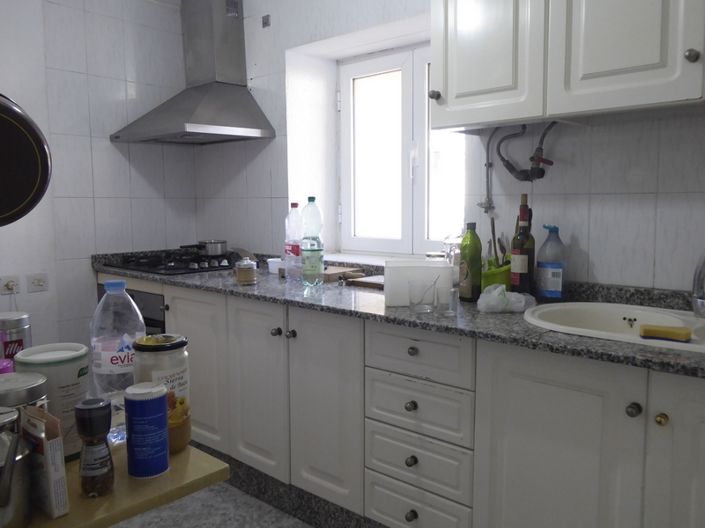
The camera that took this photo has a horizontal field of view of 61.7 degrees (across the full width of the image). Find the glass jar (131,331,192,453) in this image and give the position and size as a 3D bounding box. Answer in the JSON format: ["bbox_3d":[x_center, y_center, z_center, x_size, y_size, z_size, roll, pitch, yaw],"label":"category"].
[{"bbox_3d":[-0.337,0.229,1.050,0.092,0.190,0.092,-1,6,0],"label":"glass jar"}]

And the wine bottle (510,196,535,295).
[{"bbox_3d":[0.573,-0.060,1.974,0.074,0.336,0.074,-6,8,-43],"label":"wine bottle"}]

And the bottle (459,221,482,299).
[{"bbox_3d":[0.414,-0.005,2.058,0.078,0.272,0.078,0,6,0],"label":"bottle"}]

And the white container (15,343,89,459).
[{"bbox_3d":[-0.513,0.239,1.023,0.114,0.180,0.114,1,6,13],"label":"white container"}]

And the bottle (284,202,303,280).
[{"bbox_3d":[-0.260,-0.100,2.650,0.088,0.338,0.088,0,6,0],"label":"bottle"}]

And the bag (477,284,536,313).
[{"bbox_3d":[0.468,0.097,1.762,0.165,0.070,0.115,-2,6,-10],"label":"bag"}]

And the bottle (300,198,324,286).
[{"bbox_3d":[-0.166,-0.091,2.447,0.098,0.360,0.098,0,6,0],"label":"bottle"}]

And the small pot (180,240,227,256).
[{"bbox_3d":[-0.784,-0.077,3.085,0.148,0.076,0.280,4,7,37],"label":"small pot"}]

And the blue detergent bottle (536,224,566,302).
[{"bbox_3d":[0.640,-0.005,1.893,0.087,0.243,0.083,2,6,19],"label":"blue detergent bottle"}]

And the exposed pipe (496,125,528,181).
[{"bbox_3d":[0.564,-0.392,2.075,0.120,0.195,0.075,5,8,42],"label":"exposed pipe"}]

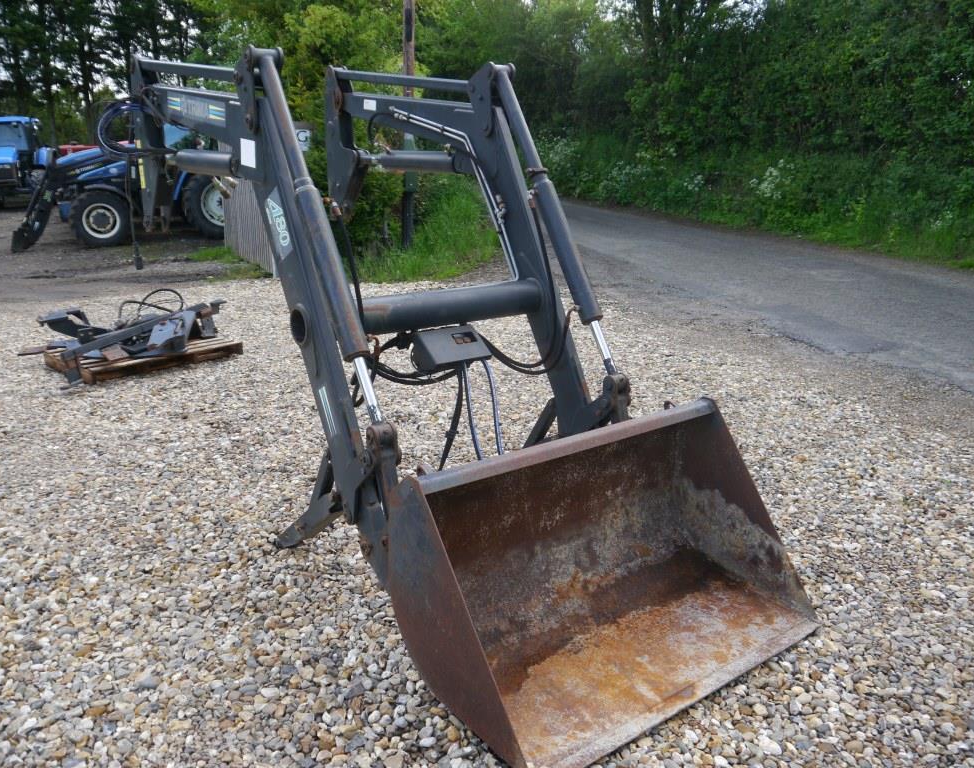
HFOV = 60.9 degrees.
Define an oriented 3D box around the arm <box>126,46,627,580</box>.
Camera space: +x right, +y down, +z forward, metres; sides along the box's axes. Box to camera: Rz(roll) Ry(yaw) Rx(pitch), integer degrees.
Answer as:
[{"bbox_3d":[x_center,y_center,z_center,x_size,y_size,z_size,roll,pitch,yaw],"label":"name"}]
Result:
[{"bbox_3d":[-0.531,-0.428,3.674,1.191,2.080,2.501,-11,20,-35],"label":"arm"}]

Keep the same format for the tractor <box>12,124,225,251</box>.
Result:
[{"bbox_3d":[-7.126,-4.375,17.161,5.100,2.700,2.150,-7,18,-24],"label":"tractor"}]

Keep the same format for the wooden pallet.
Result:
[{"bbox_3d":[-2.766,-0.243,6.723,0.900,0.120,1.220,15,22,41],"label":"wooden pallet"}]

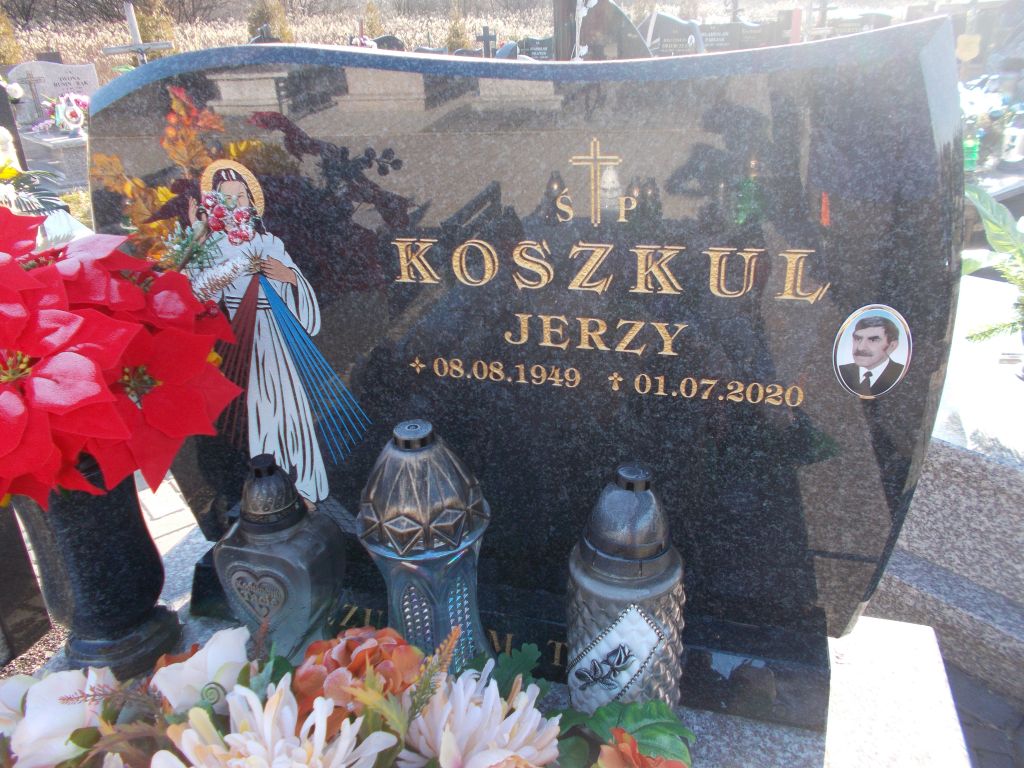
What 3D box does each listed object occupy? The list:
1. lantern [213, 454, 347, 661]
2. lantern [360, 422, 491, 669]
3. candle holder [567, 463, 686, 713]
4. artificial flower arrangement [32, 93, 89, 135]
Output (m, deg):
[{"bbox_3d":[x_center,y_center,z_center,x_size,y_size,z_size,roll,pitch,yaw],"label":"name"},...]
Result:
[{"bbox_3d":[-0.241,0.204,0.818,0.122,0.286,0.084,3,25,12],"label":"lantern"},{"bbox_3d":[-0.077,0.196,0.744,0.125,0.347,0.125,5,26,16],"label":"lantern"},{"bbox_3d":[0.106,0.218,0.701,0.111,0.325,0.111,12,29,30],"label":"candle holder"},{"bbox_3d":[-4.015,-2.427,6.900,0.520,0.380,0.340,-20,30,-32],"label":"artificial flower arrangement"}]

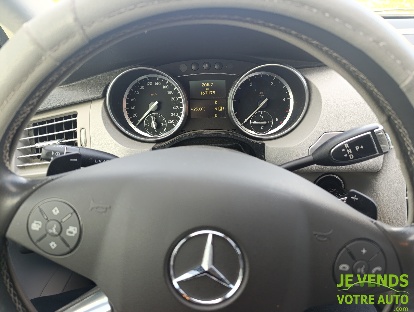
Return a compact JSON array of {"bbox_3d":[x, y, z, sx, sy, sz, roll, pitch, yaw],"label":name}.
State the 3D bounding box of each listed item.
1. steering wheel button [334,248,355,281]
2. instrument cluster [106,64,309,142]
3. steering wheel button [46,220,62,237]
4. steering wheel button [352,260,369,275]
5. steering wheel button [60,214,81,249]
[{"bbox_3d":[0.100,0.080,0.203,0.015,0.024,0.006,8,-1,-4],"label":"steering wheel button"},{"bbox_3d":[0.001,-0.082,0.446,0.306,0.118,0.060,-1,7,0],"label":"instrument cluster"},{"bbox_3d":[-0.111,0.053,0.202,0.011,0.011,0.006,7,0,4],"label":"steering wheel button"},{"bbox_3d":[0.113,0.083,0.204,0.011,0.011,0.006,8,-1,-4],"label":"steering wheel button"},{"bbox_3d":[-0.098,0.054,0.201,0.015,0.025,0.006,7,0,4],"label":"steering wheel button"}]

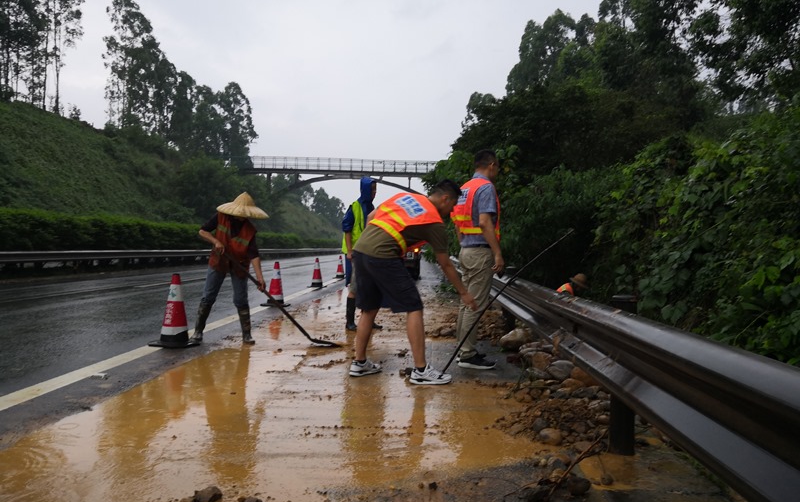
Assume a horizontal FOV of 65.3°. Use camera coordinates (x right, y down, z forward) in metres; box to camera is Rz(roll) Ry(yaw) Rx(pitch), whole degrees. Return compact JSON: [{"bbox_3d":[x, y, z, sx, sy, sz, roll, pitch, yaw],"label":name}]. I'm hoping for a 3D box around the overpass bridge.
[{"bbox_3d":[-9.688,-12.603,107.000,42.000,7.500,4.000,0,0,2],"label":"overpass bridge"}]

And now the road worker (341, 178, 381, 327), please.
[{"bbox_3d":[-0.440,0.035,7.220,0.400,1.750,0.500,1,0,25],"label":"road worker"}]

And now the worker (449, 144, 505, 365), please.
[{"bbox_3d":[0.636,0.057,5.120,0.420,1.740,0.520,0,0,-33],"label":"worker"}]

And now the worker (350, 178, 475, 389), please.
[{"bbox_3d":[0.097,0.224,4.500,0.880,1.440,0.600,0,0,-22],"label":"worker"}]

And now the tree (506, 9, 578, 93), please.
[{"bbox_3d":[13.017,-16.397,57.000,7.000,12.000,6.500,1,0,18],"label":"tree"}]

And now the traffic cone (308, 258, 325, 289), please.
[{"bbox_3d":[-1.995,0.524,15.000,0.410,0.700,0.410,0,0,0],"label":"traffic cone"}]

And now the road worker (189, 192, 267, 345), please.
[{"bbox_3d":[-1.714,0.169,6.200,0.740,1.490,0.580,0,0,-13],"label":"road worker"}]

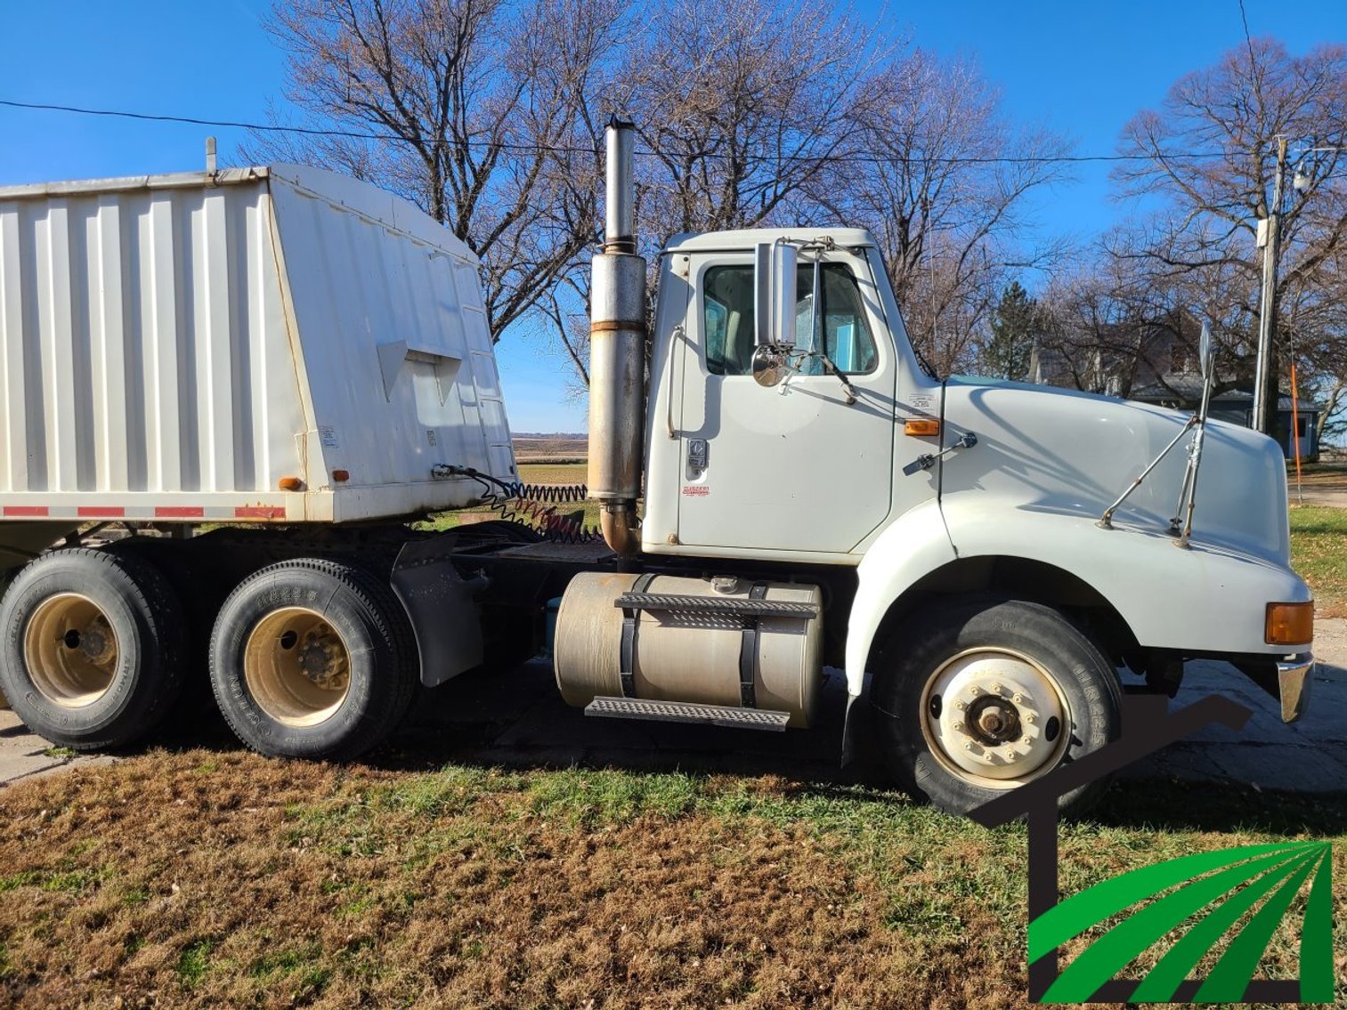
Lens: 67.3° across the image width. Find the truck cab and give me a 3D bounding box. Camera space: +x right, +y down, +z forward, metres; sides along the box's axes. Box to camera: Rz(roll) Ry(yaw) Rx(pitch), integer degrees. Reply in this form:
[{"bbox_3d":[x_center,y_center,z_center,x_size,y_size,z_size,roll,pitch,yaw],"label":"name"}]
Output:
[{"bbox_3d":[1.438,-0.001,5.317,2.920,2.650,2.480,2,4,14],"label":"truck cab"}]

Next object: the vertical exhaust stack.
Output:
[{"bbox_3d":[-0.258,-0.769,4.720,0.260,2.024,0.260,2,4,14],"label":"vertical exhaust stack"}]

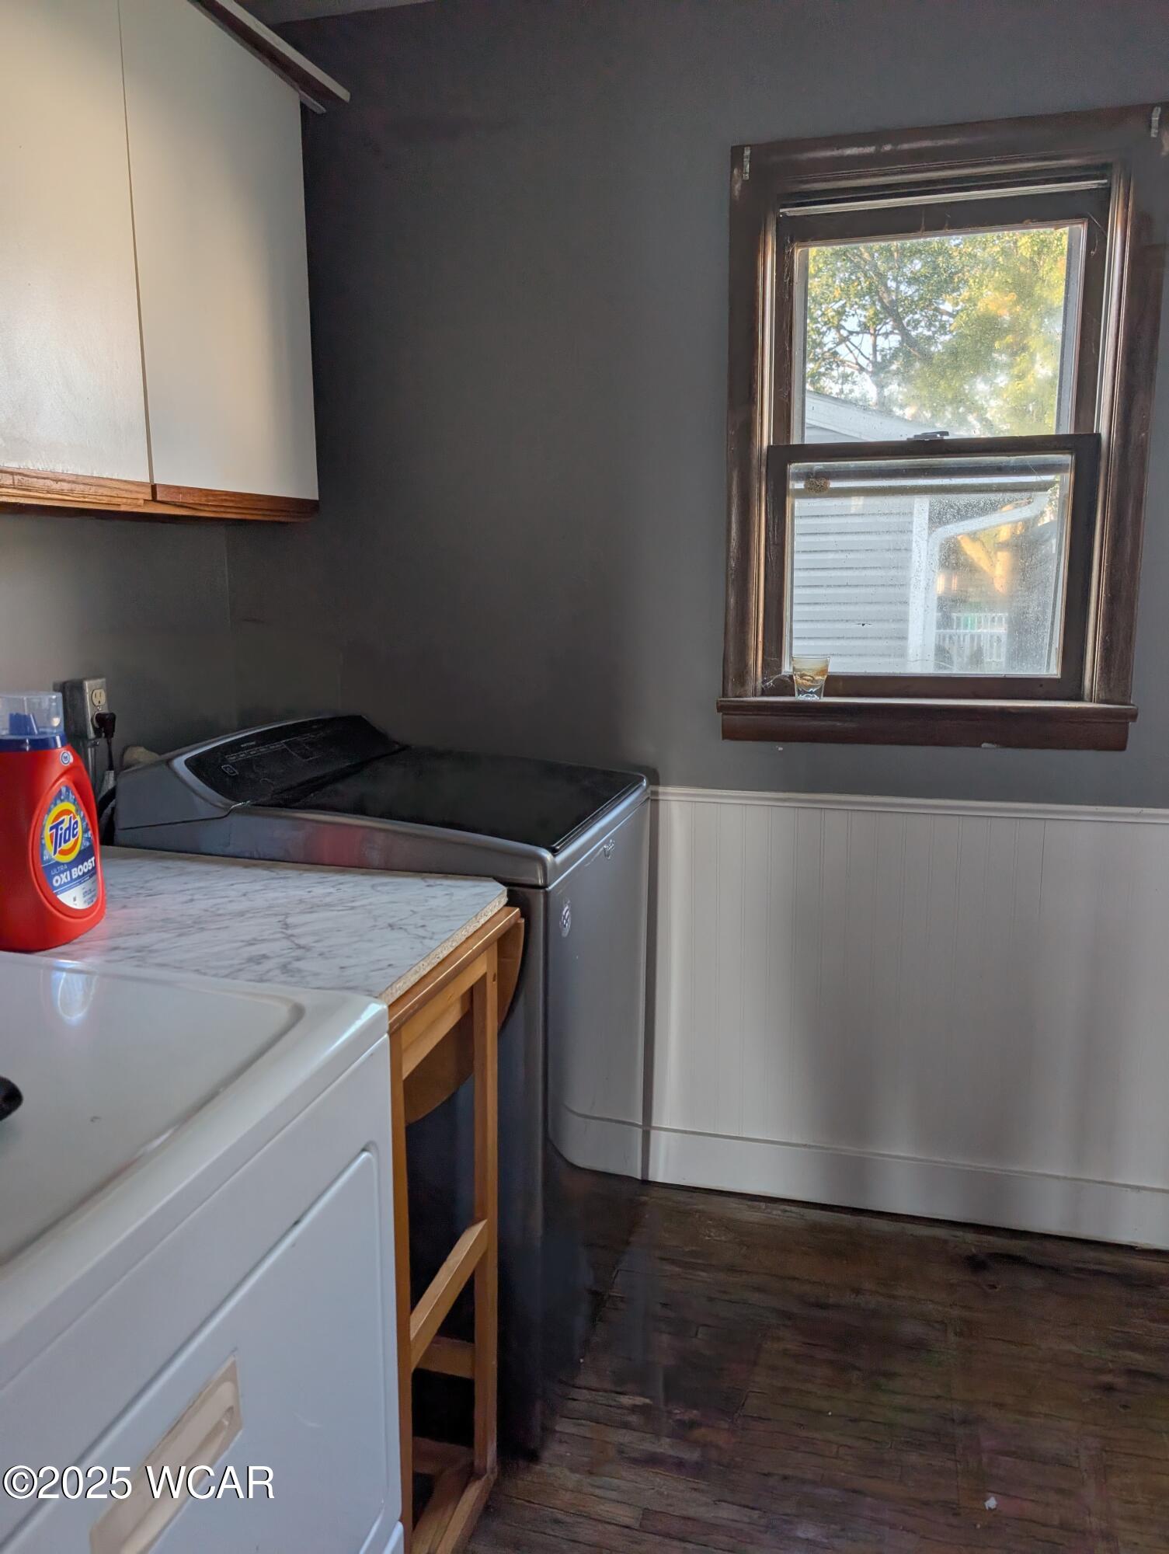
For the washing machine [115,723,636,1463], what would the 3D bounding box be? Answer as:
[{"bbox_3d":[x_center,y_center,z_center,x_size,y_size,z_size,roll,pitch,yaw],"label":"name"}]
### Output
[{"bbox_3d":[-0.312,0.468,2.034,0.715,1.050,0.700,3,10,15],"label":"washing machine"}]

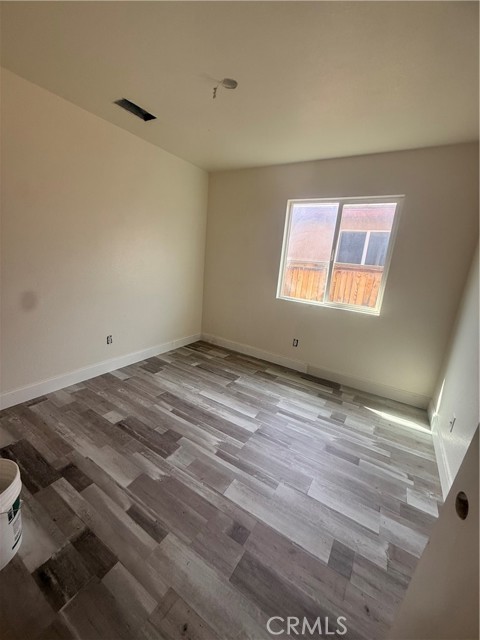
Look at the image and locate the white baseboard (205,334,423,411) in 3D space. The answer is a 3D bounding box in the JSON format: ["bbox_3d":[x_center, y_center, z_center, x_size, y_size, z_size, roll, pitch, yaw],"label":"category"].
[{"bbox_3d":[0.651,0.573,3.368,3.027,0.134,0.020,13,16,30],"label":"white baseboard"}]

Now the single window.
[{"bbox_3d":[1.035,-0.730,2.906,1.174,1.161,0.090,13,16,30],"label":"single window"}]

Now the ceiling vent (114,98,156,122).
[{"bbox_3d":[-0.848,-1.715,2.109,0.135,0.040,0.310,13,16,30],"label":"ceiling vent"}]

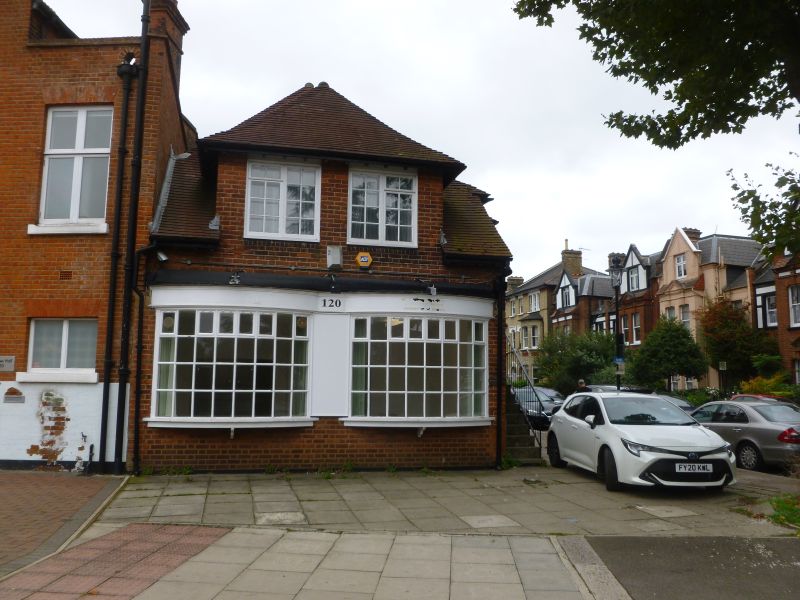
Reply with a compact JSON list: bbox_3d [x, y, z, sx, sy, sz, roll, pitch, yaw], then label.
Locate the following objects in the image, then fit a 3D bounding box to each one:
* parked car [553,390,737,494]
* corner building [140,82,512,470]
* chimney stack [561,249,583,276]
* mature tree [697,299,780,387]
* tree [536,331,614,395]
[{"bbox_3d":[3.950,2.326,11.086,1.800,1.440,4.370,2,-7,-6],"label":"parked car"},{"bbox_3d":[-1.733,-0.607,14.729,6.600,7.950,7.200,2,-7,-11],"label":"corner building"},{"bbox_3d":[16.432,-3.593,62.000,1.800,2.700,1.100,2,-7,-7],"label":"chimney stack"},{"bbox_3d":[16.141,2.879,30.857,3.900,5.940,3.700,2,-7,-7],"label":"mature tree"},{"bbox_3d":[12.565,4.925,46.330,5.400,5.500,5.000,2,-7,-7],"label":"tree"}]

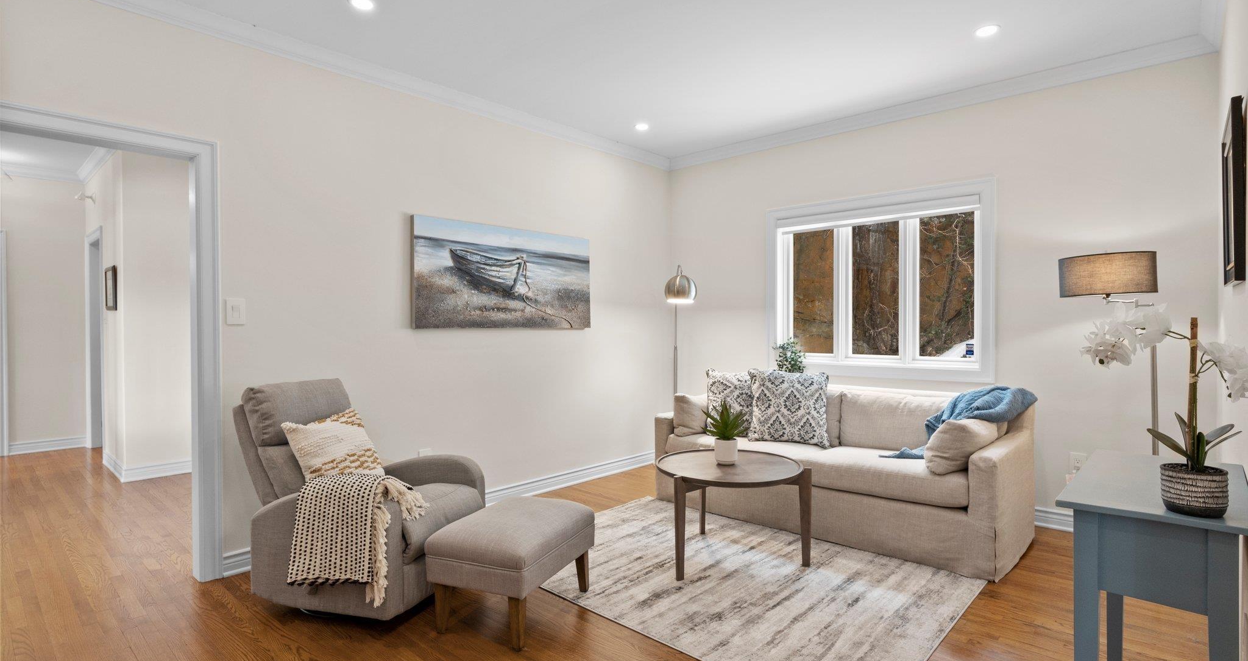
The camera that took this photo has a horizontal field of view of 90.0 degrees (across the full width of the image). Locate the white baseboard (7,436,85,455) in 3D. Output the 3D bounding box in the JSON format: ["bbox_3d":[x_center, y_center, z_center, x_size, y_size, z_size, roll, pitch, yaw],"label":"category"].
[{"bbox_3d":[-5.696,1.138,6.168,0.020,0.110,0.570,0,0,42],"label":"white baseboard"}]

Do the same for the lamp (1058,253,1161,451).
[{"bbox_3d":[2.537,0.406,3.170,0.500,1.580,0.400,0,0,42],"label":"lamp"}]

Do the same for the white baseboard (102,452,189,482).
[{"bbox_3d":[-4.227,1.155,5.499,1.080,0.116,0.470,0,0,42],"label":"white baseboard"}]

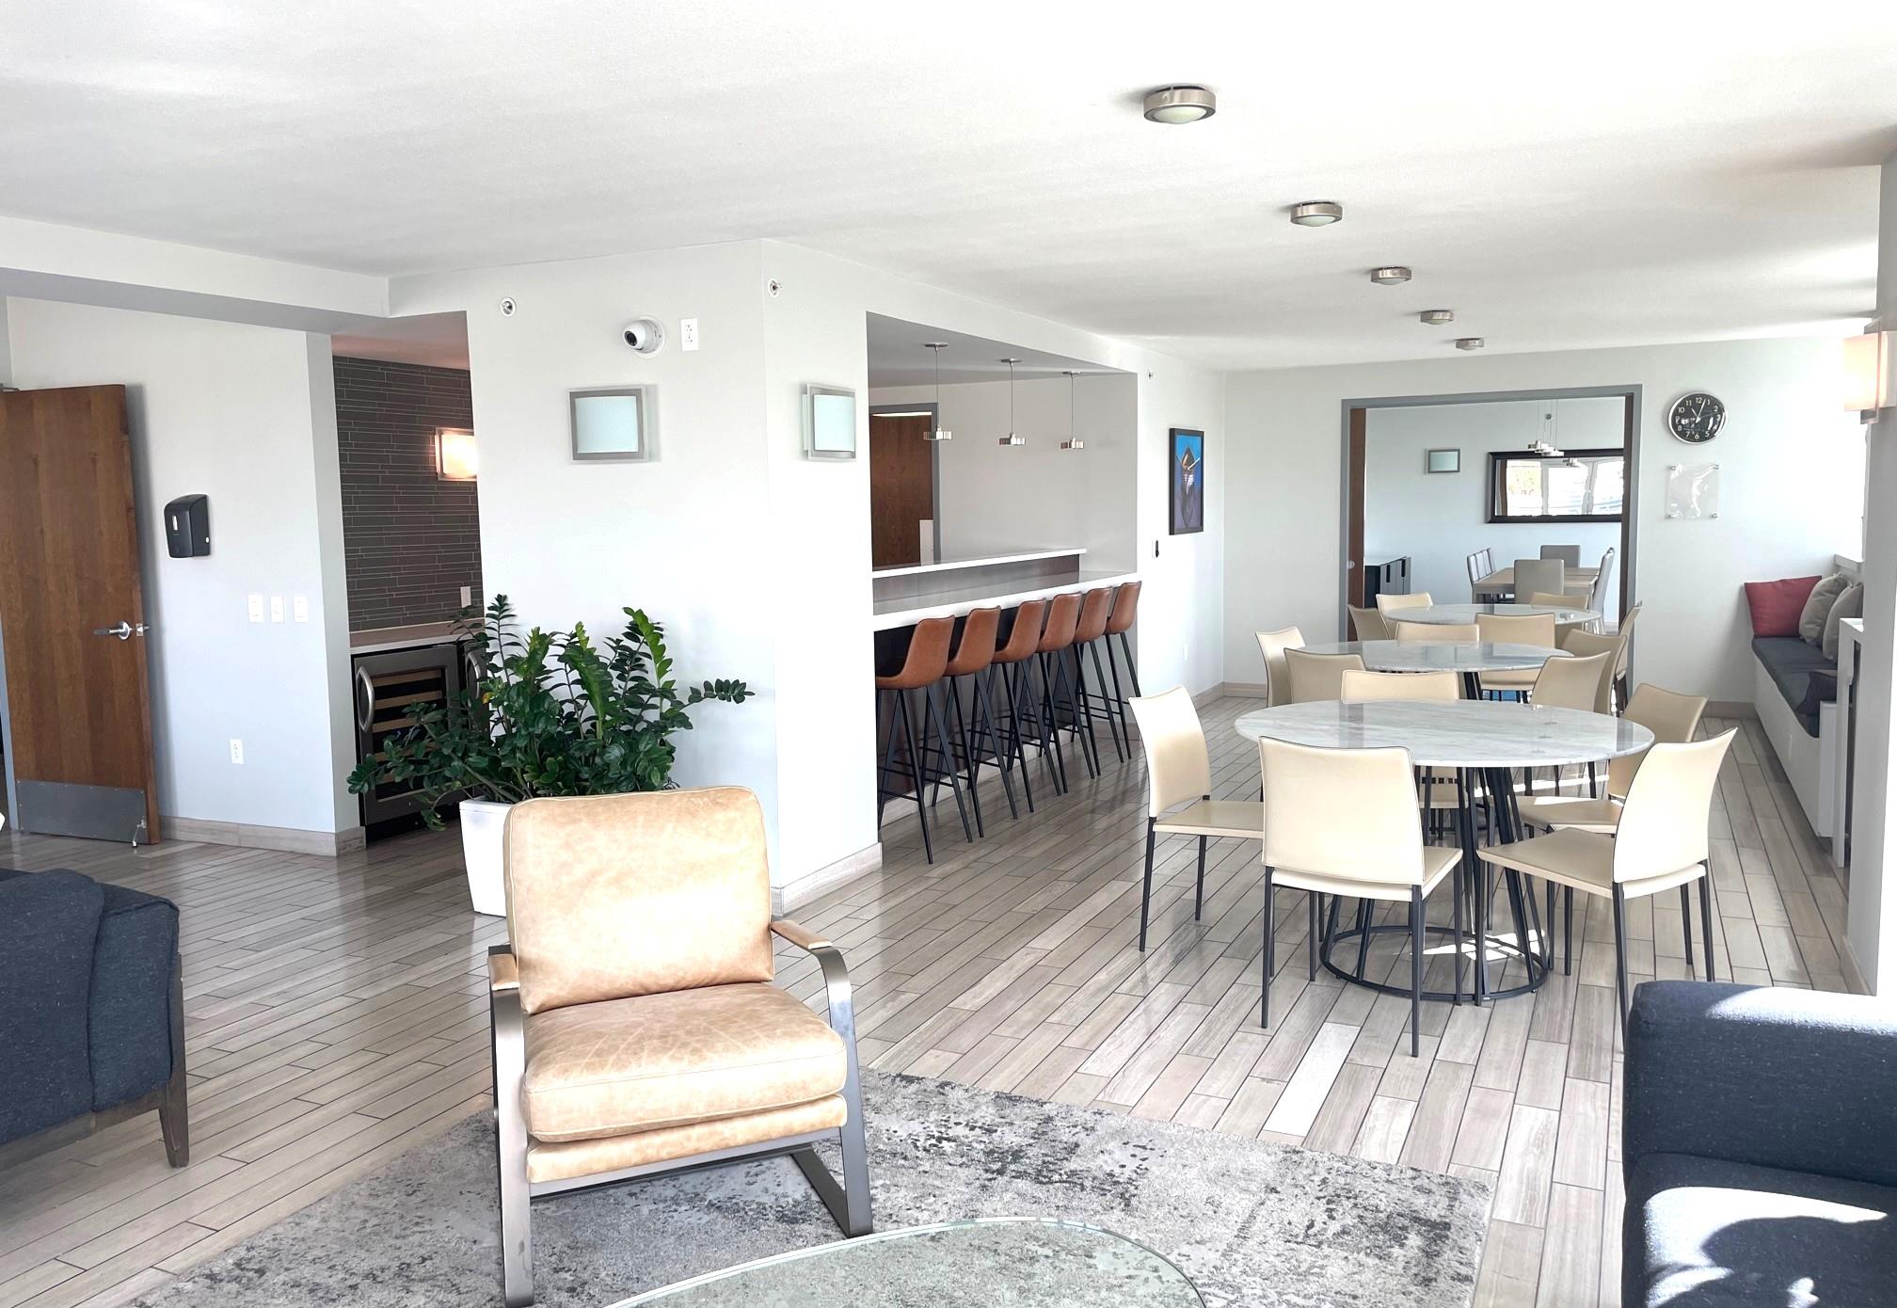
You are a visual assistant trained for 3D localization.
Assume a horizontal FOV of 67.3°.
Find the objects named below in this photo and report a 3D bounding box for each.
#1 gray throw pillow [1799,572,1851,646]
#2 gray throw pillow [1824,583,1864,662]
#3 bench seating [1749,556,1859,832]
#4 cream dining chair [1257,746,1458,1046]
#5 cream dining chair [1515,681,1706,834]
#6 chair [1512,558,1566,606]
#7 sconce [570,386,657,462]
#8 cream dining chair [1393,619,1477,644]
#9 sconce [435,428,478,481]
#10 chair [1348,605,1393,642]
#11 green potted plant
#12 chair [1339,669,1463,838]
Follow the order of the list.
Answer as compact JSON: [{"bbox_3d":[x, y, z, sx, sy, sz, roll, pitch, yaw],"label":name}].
[{"bbox_3d":[5.188,-0.260,8.437,0.160,0.440,0.430,19,7,2],"label":"gray throw pillow"},{"bbox_3d":[4.827,-0.172,7.675,0.160,0.430,0.430,15,12,24],"label":"gray throw pillow"},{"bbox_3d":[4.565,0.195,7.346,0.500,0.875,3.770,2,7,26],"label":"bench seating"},{"bbox_3d":[1.187,0.633,4.081,0.450,0.845,0.520,3,7,33],"label":"cream dining chair"},{"bbox_3d":[2.107,0.538,4.630,0.540,0.835,0.445,-1,6,-2],"label":"cream dining chair"},{"bbox_3d":[4.740,-0.292,11.458,0.390,0.945,0.520,2,7,26],"label":"chair"},{"bbox_3d":[-1.208,-0.831,5.174,0.340,0.265,0.095,2,7,26],"label":"sconce"},{"bbox_3d":[2.304,0.287,6.897,0.445,0.835,0.540,3,7,32],"label":"cream dining chair"},{"bbox_3d":[-2.595,-1.052,7.514,0.085,0.275,0.350,2,7,26],"label":"sconce"},{"bbox_3d":[2.690,0.136,8.395,0.520,0.845,0.450,-4,7,-22],"label":"chair"},{"bbox_3d":[-1.482,0.392,5.190,1.650,1.180,0.720,2,7,26],"label":"green potted plant"},{"bbox_3d":[1.626,0.513,5.116,0.440,0.830,0.510,1,6,15],"label":"chair"}]

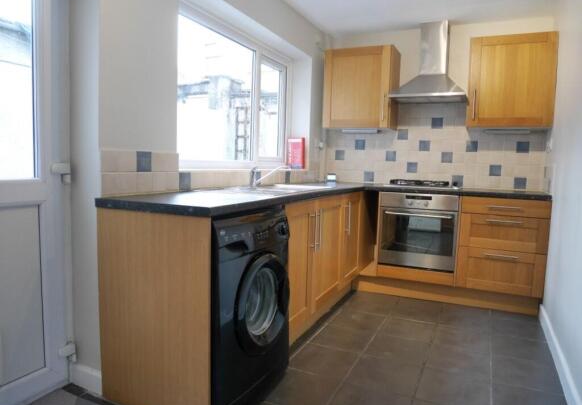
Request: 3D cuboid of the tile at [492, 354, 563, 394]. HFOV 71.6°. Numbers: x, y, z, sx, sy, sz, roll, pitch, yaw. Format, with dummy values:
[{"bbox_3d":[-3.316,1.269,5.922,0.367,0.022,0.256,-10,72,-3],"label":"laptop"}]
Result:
[{"bbox_3d":[1.252,0.922,2.160,0.335,0.010,0.342,4,5,26],"label":"tile"}]

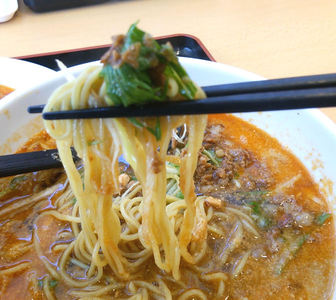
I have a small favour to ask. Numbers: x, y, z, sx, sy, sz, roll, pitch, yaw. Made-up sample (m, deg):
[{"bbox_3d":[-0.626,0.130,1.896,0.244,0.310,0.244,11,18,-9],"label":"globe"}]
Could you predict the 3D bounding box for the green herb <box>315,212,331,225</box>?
[{"bbox_3d":[0.085,0.038,0.191,0.010,0.003,0.005,-22,49,-23],"label":"green herb"}]

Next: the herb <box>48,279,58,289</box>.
[{"bbox_3d":[-0.053,0.062,0.160,0.004,0.003,0.005,-4,44,-7],"label":"herb"}]

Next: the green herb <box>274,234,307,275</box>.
[{"bbox_3d":[0.062,0.053,0.175,0.009,0.004,0.026,34,52,29],"label":"green herb"}]

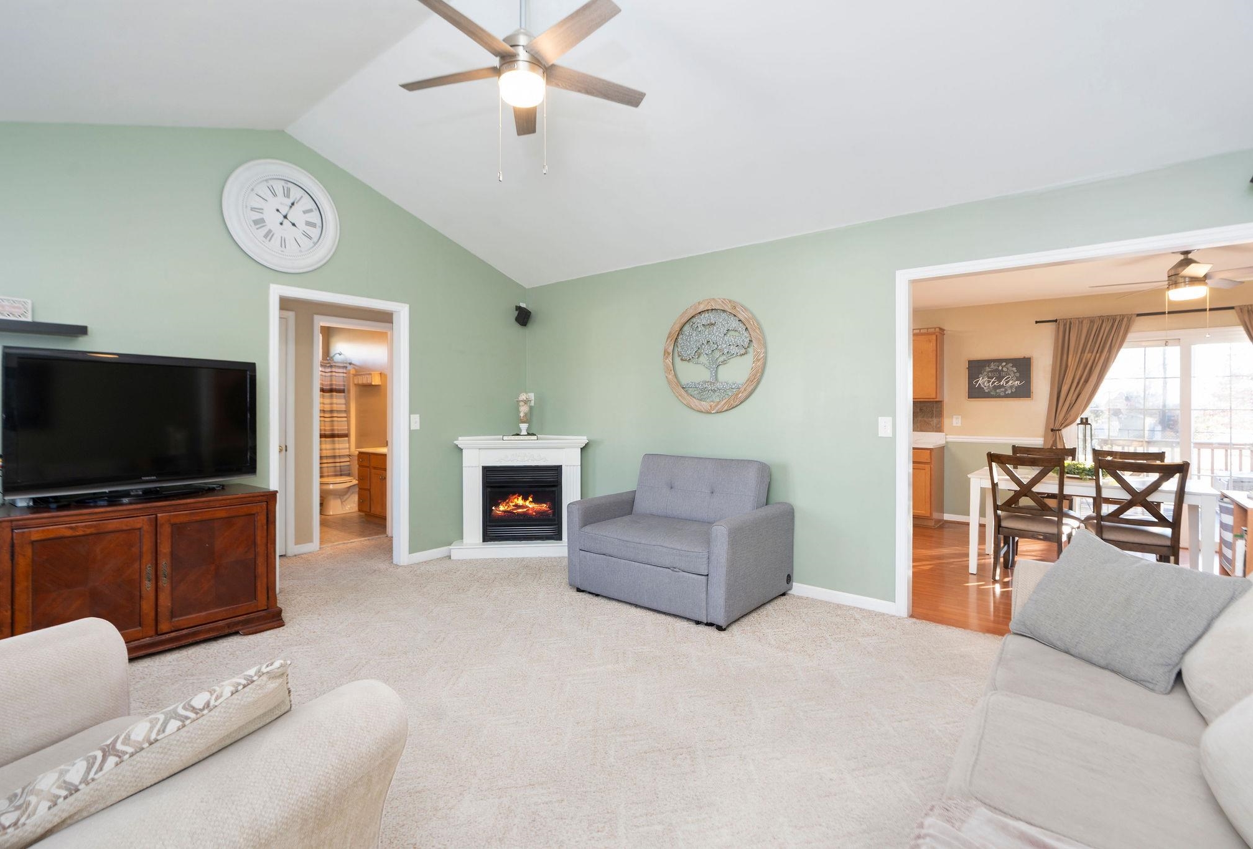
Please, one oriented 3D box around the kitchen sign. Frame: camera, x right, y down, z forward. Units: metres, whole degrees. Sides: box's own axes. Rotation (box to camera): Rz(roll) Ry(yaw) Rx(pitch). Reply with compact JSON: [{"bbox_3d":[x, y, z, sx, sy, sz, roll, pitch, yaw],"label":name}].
[{"bbox_3d":[4.071,-0.499,6.174,0.590,0.445,0.030,1,2,38],"label":"kitchen sign"}]

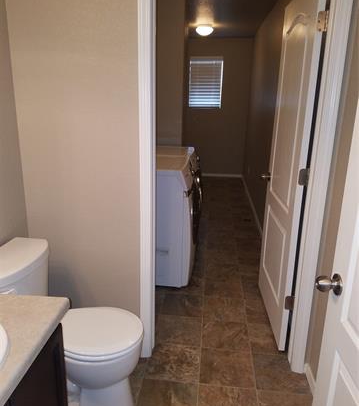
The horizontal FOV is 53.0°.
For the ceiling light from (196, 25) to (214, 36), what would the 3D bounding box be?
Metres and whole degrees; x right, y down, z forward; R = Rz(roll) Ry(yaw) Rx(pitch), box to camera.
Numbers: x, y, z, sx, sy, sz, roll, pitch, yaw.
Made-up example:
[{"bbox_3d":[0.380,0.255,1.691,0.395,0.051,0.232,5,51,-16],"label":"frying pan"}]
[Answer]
[{"bbox_3d":[0.364,-2.486,5.180,0.270,0.130,0.270,3,17,5],"label":"ceiling light"}]

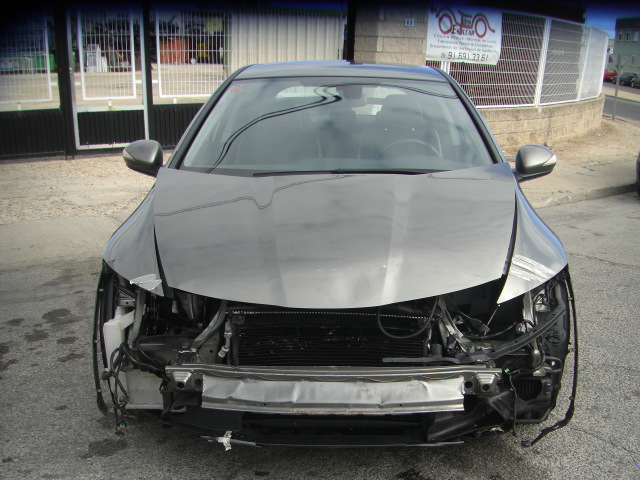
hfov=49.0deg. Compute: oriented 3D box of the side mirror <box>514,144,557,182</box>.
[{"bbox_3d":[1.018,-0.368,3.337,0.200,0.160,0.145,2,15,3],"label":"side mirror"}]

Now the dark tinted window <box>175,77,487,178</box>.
[{"bbox_3d":[0.097,-0.560,3.235,1.390,0.370,0.820,2,15,3],"label":"dark tinted window"}]

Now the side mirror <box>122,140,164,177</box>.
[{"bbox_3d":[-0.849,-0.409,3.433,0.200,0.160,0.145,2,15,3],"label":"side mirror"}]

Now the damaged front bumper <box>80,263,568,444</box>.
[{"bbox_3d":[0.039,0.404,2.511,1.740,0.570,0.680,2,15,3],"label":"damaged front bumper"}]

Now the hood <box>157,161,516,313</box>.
[{"bbox_3d":[0.053,-0.051,2.627,1.460,0.320,0.890,2,15,3],"label":"hood"}]

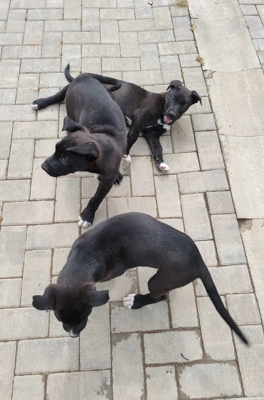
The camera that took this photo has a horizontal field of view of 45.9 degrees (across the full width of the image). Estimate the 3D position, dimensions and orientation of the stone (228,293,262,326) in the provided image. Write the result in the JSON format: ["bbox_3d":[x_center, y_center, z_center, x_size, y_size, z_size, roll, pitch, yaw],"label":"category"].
[{"bbox_3d":[0.379,0.387,1.099,0.098,0.060,0.098,-3,64,-3],"label":"stone"}]

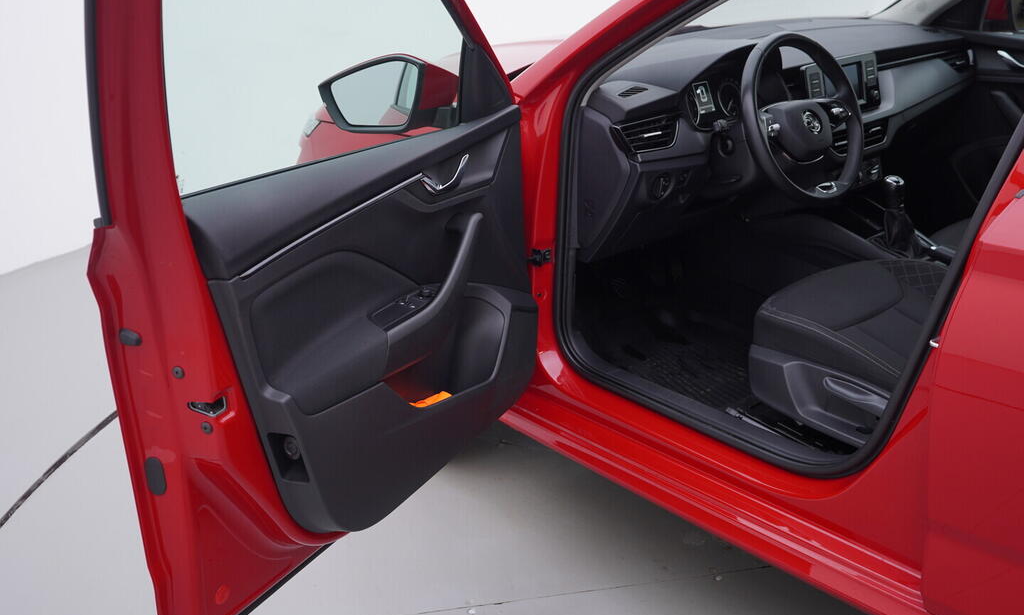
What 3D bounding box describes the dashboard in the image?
[{"bbox_3d":[0.673,-0.507,2.675,1.440,0.470,0.560,-18,25,-36],"label":"dashboard"}]

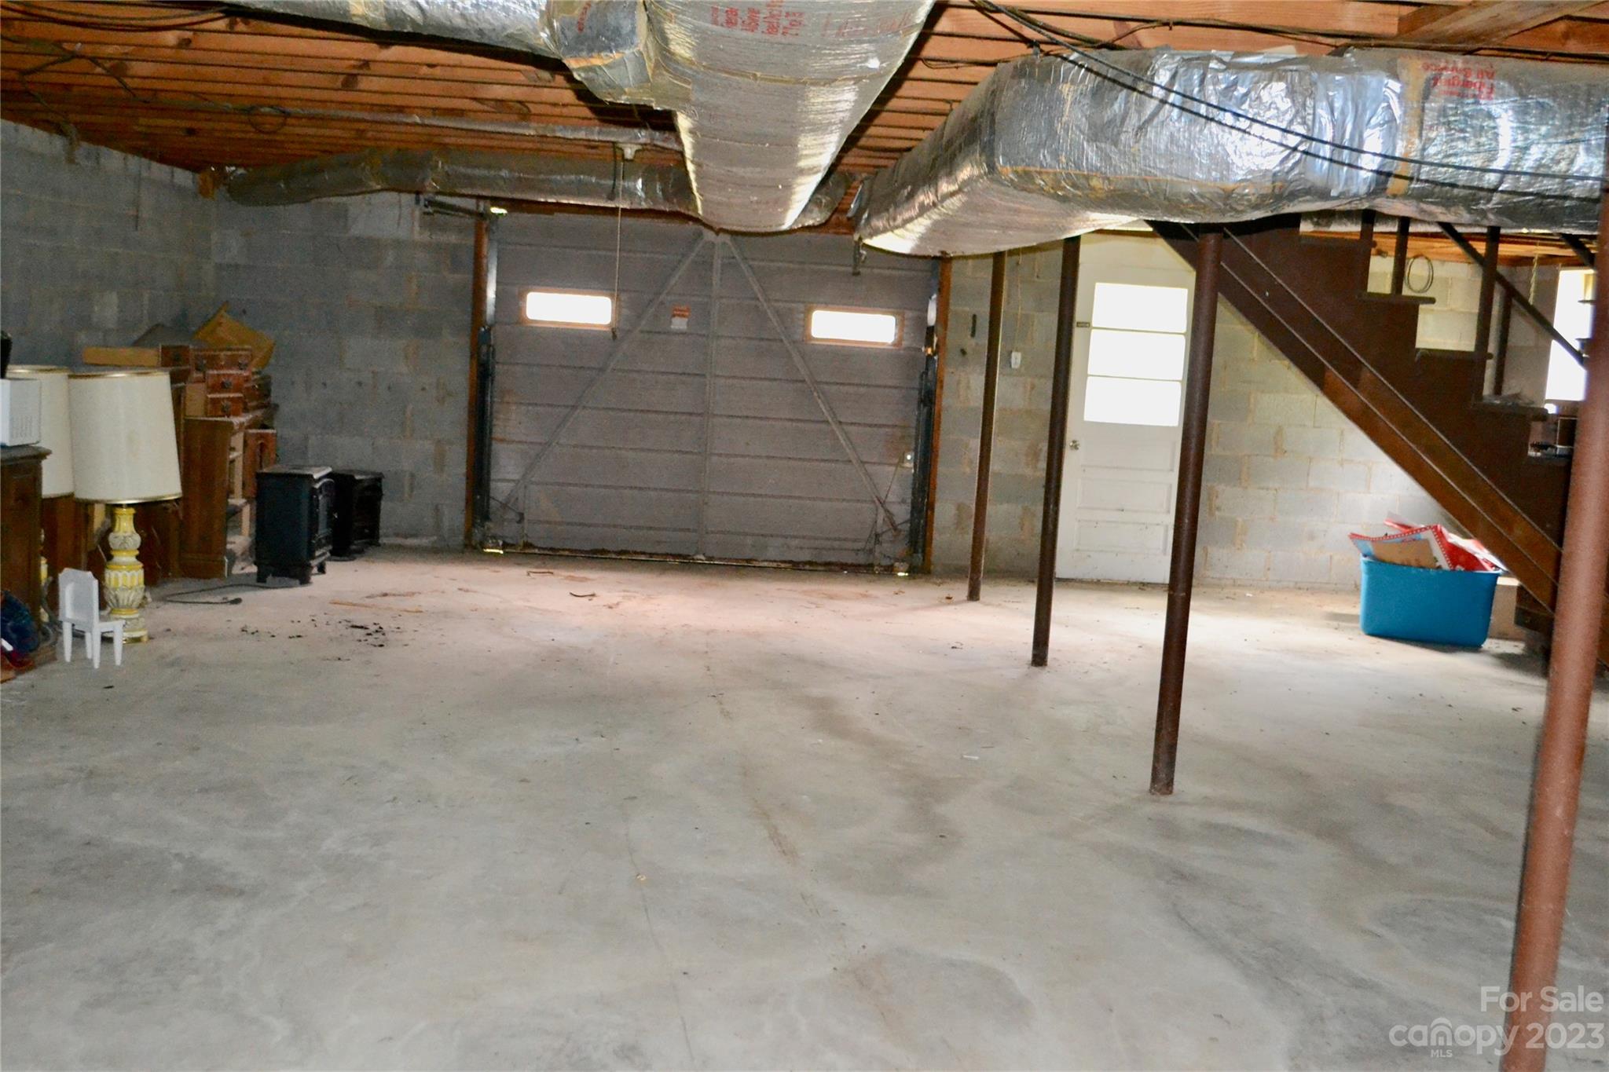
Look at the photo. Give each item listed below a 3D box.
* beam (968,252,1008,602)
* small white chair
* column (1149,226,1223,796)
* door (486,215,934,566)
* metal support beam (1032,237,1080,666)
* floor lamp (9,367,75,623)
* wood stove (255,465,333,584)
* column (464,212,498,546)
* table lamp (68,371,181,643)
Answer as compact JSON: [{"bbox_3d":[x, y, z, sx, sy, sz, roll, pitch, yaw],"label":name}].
[{"bbox_3d":[1.046,-0.676,9.974,0.075,2.100,0.075,3,6,-6],"label":"beam"},{"bbox_3d":[-2.772,0.313,6.811,0.210,0.372,0.160,7,7,26],"label":"small white chair"},{"bbox_3d":[1.259,-0.189,5.698,0.078,2.100,0.078,3,6,-6],"label":"column"},{"bbox_3d":[-0.544,-0.889,10.884,2.740,2.130,0.080,3,6,-6],"label":"door"},{"bbox_3d":[1.158,-0.447,7.972,0.076,2.100,0.076,3,6,-6],"label":"metal support beam"},{"bbox_3d":[-3.315,-0.170,7.465,0.450,1.130,0.450,3,6,-6],"label":"floor lamp"},{"bbox_3d":[-2.725,-0.062,9.301,0.300,0.575,0.520,3,6,-5],"label":"wood stove"},{"bbox_3d":[-1.962,-0.935,10.657,0.140,2.100,0.120,3,6,-6],"label":"column"},{"bbox_3d":[-2.846,-0.128,7.314,0.450,1.125,0.450,3,6,-6],"label":"table lamp"}]

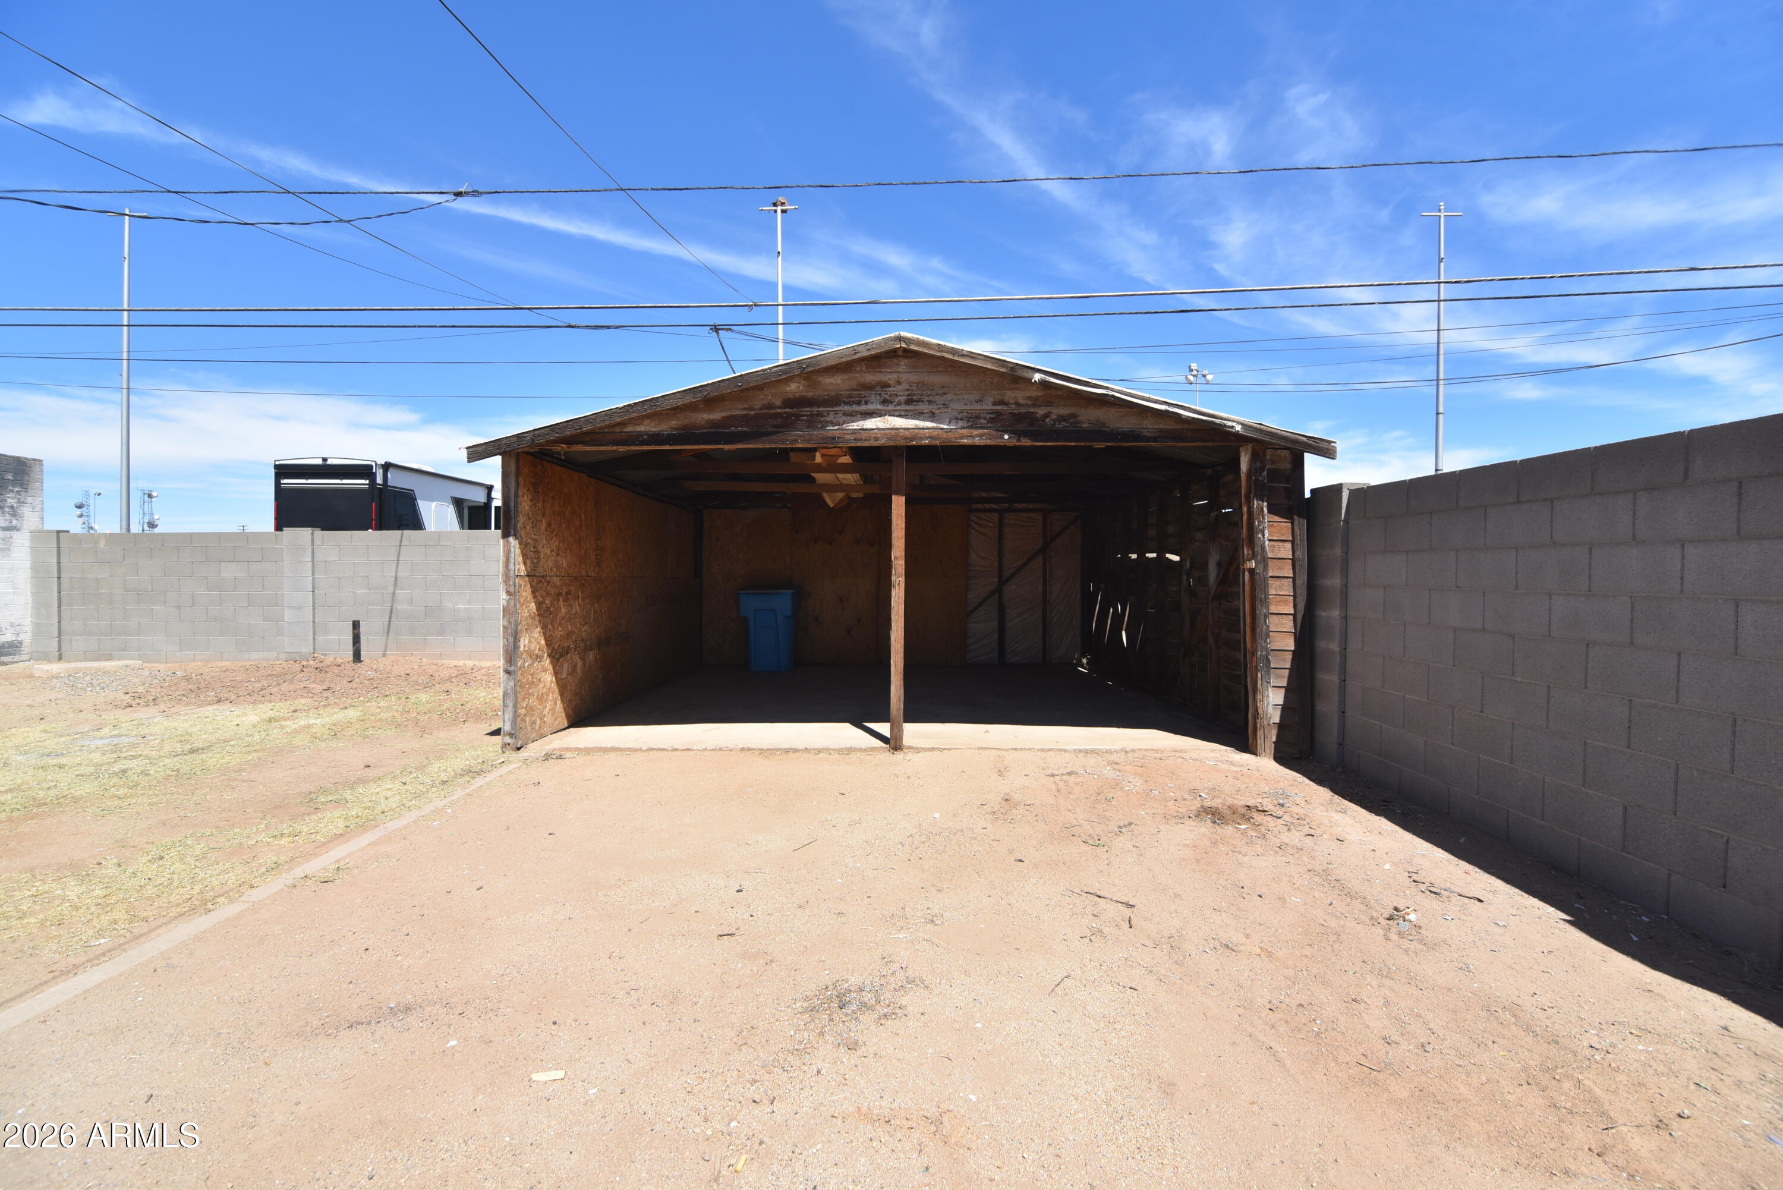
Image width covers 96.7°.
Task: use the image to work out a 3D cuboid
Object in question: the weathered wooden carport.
[{"bbox_3d":[0.090,-0.397,8.280,5.950,2.910,5.720,0,1,1],"label":"weathered wooden carport"}]

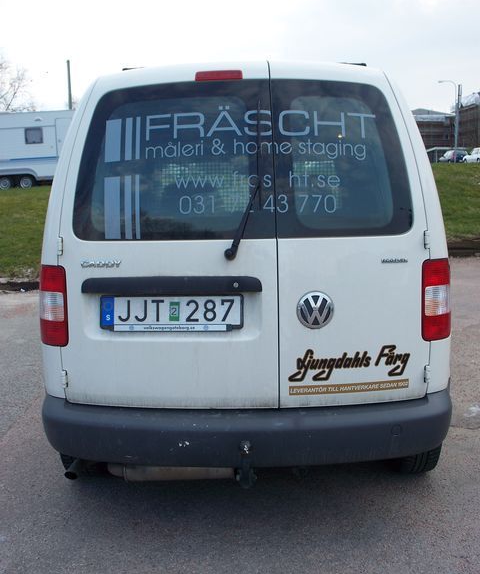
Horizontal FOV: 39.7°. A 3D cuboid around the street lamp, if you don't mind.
[{"bbox_3d":[20.675,-16.460,66.000,1.900,8.100,0.350,-1,7,0],"label":"street lamp"}]

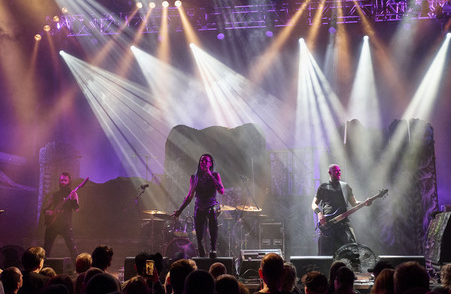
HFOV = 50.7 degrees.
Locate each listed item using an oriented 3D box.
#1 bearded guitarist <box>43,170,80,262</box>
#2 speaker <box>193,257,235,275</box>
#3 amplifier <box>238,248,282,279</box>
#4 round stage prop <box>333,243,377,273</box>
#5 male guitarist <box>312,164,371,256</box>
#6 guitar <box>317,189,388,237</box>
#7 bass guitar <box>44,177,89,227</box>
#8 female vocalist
[{"bbox_3d":[-2.655,1.238,7.700,0.580,1.670,0.460,2,-9,-11],"label":"bearded guitarist"},{"bbox_3d":[-0.170,1.738,6.750,0.580,0.350,0.450,0,-9,0],"label":"speaker"},{"bbox_3d":[0.500,1.672,6.800,0.620,0.400,0.420,0,-9,0],"label":"amplifier"},{"bbox_3d":[1.783,1.549,6.550,0.570,0.460,0.280,0,-9,0],"label":"round stage prop"},{"bbox_3d":[1.716,1.104,7.100,0.750,1.720,0.520,3,-9,-16],"label":"male guitarist"},{"bbox_3d":[1.857,0.943,6.900,1.200,0.340,0.100,-31,-2,2],"label":"guitar"},{"bbox_3d":[-2.508,0.857,7.550,0.330,1.020,0.100,42,2,-7],"label":"bass guitar"},{"bbox_3d":[-0.426,0.914,7.500,0.800,1.640,0.450,1,-9,-6],"label":"female vocalist"}]

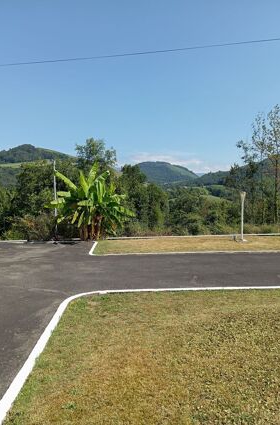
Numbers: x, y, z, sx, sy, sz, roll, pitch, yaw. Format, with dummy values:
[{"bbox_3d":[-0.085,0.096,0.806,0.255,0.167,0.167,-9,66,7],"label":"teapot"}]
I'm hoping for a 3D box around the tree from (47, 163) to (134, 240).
[{"bbox_3d":[-1.770,-0.380,12.200,3.100,2.700,2.800,-1,3,0],"label":"tree"}]

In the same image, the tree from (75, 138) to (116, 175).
[{"bbox_3d":[-3.070,-2.300,24.000,3.300,6.000,3.200,-1,3,0],"label":"tree"}]

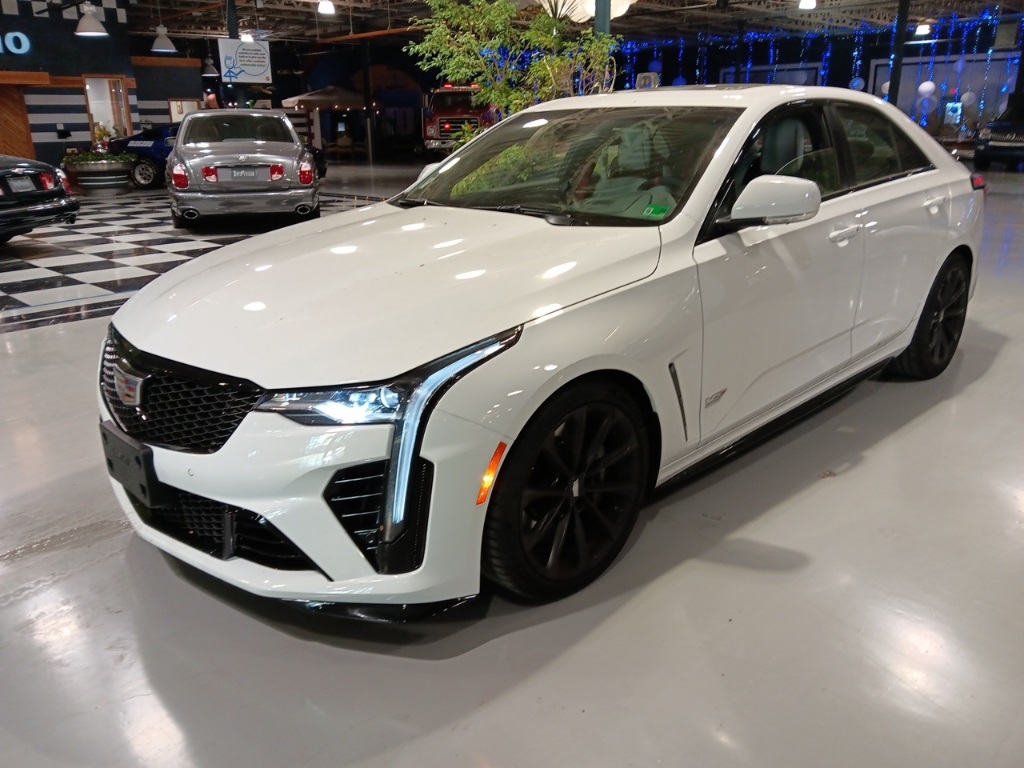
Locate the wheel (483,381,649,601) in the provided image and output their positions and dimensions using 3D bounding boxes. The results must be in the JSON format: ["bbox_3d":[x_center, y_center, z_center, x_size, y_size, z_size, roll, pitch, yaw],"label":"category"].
[{"bbox_3d":[0.107,0.256,2.109,0.637,0.637,0.255,-17,24,-41],"label":"wheel"}]

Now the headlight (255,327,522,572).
[{"bbox_3d":[-0.267,0.138,1.848,0.570,0.530,0.400,-17,24,-41],"label":"headlight"}]

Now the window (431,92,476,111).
[{"bbox_3d":[-1.741,-9.367,25.500,1.750,0.650,0.200,-1,1,0],"label":"window"}]

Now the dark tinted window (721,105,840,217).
[{"bbox_3d":[0.949,-0.809,2.743,1.000,0.390,0.090,-17,3,-41],"label":"dark tinted window"}]

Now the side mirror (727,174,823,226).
[{"bbox_3d":[0.806,-0.570,2.373,0.175,0.155,0.240,-17,24,-41],"label":"side mirror"}]

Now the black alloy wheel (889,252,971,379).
[{"bbox_3d":[2.102,-0.370,3.935,0.650,0.650,0.270,-17,24,-41],"label":"black alloy wheel"}]

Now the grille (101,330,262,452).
[{"bbox_3d":[-0.964,0.018,2.065,0.160,0.260,0.990,-17,24,-41],"label":"grille"}]

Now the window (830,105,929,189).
[{"bbox_3d":[1.656,-1.067,3.403,0.970,0.360,0.090,-17,3,-41],"label":"window"}]

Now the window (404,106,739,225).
[{"bbox_3d":[0.181,-0.873,2.950,1.370,0.140,0.800,17,55,43],"label":"window"}]

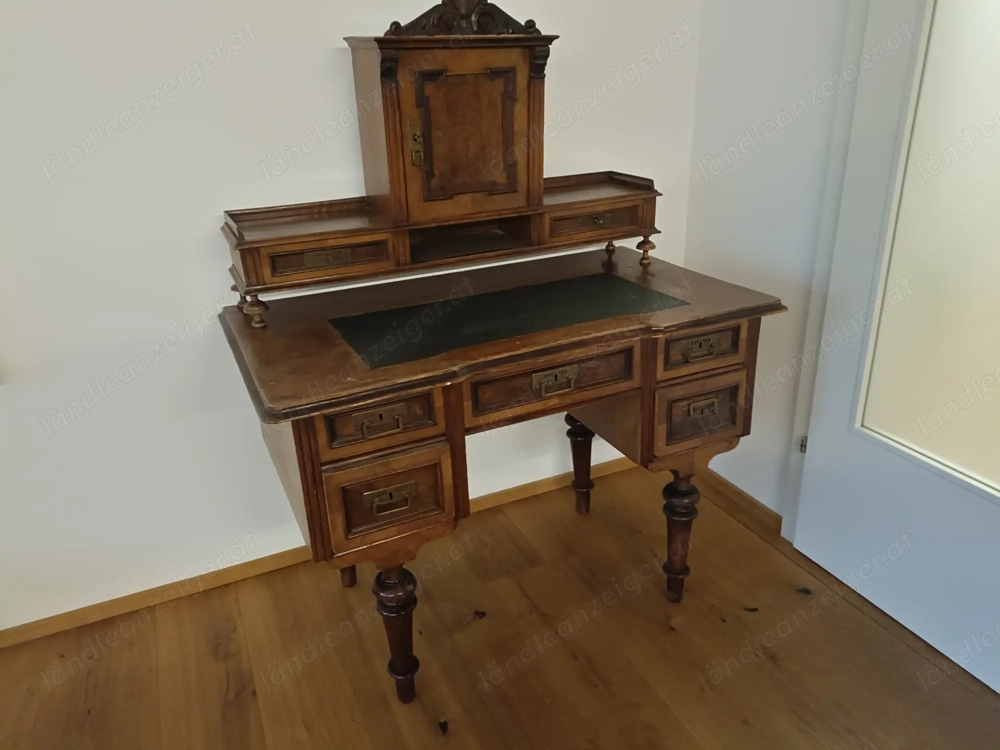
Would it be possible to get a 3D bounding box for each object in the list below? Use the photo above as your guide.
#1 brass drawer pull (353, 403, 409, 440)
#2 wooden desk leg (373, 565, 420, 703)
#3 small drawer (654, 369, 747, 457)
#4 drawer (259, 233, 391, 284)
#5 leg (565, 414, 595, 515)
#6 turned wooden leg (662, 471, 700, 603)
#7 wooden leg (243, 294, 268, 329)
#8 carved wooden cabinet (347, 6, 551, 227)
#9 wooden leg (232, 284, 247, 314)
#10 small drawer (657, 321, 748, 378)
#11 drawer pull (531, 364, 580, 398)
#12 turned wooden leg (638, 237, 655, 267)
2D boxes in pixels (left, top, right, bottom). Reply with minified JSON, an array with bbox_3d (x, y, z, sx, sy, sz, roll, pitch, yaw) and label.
[{"bbox_3d":[-0.206,0.084,1.268,0.096,0.046,0.026,-12,25,-22],"label":"brass drawer pull"},{"bbox_3d":[-0.210,0.546,1.506,0.090,0.368,0.090,-12,25,-23],"label":"wooden desk leg"},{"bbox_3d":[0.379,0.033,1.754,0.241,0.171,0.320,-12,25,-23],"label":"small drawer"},{"bbox_3d":[-0.394,-0.274,1.596,0.277,0.075,0.170,-12,25,-22],"label":"drawer"},{"bbox_3d":[0.253,0.259,2.172,0.085,0.360,0.085,-12,25,-22],"label":"leg"},{"bbox_3d":[0.447,0.405,1.792,0.090,0.368,0.090,-1,23,1],"label":"turned wooden leg"},{"bbox_3d":[-0.511,-0.133,1.520,0.047,0.069,0.047,-12,25,-22],"label":"wooden leg"},{"bbox_3d":[-0.104,-0.605,1.627,0.412,0.454,0.235,-12,25,-23],"label":"carved wooden cabinet"},{"bbox_3d":[-0.580,-0.186,1.637,0.054,0.073,0.054,-12,25,-23],"label":"wooden leg"},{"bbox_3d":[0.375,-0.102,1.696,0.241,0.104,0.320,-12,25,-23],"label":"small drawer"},{"bbox_3d":[0.110,0.016,1.433,0.098,0.048,0.024,-12,25,-23],"label":"drawer pull"},{"bbox_3d":[0.383,-0.327,1.896,0.047,0.069,0.047,-2,23,1],"label":"turned wooden leg"}]

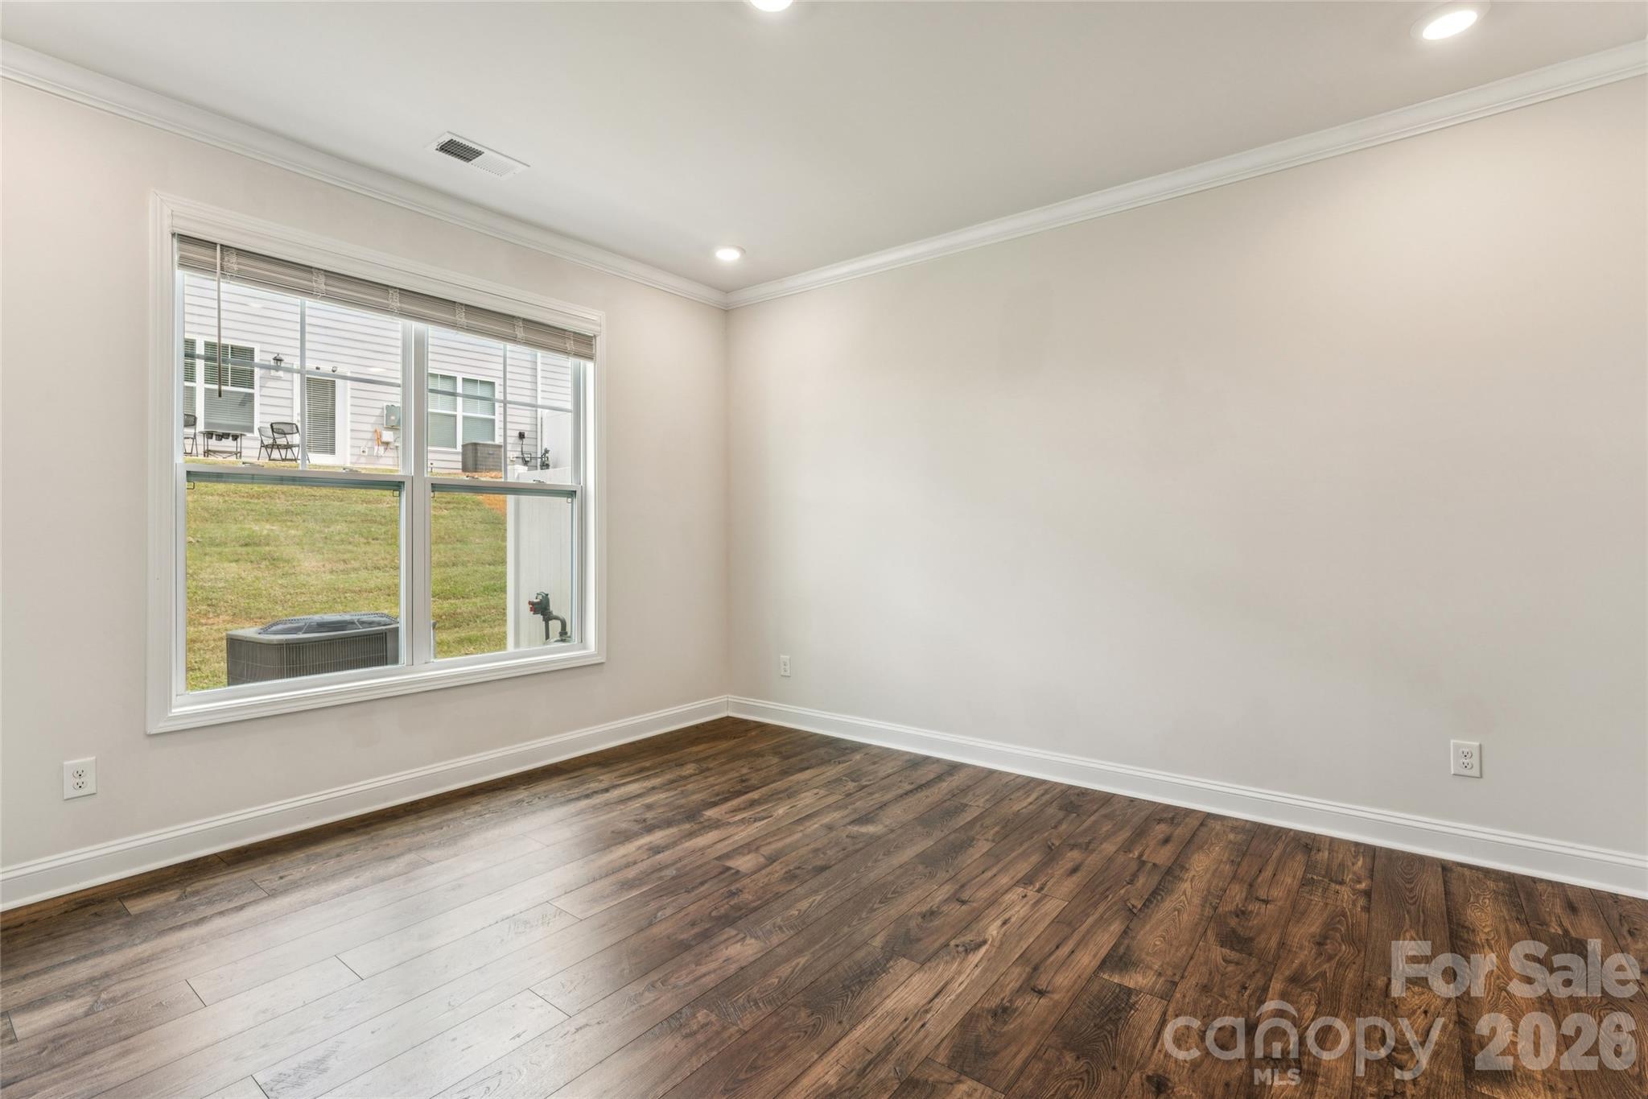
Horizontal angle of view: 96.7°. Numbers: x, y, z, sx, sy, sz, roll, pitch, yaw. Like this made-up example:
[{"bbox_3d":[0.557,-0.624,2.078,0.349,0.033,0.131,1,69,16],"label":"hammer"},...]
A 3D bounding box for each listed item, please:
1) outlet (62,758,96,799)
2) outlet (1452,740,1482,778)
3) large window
[{"bbox_3d":[-2.466,0.761,2.430,0.010,0.124,0.079,0,1,38],"label":"outlet"},{"bbox_3d":[2.270,0.742,2.585,0.079,0.124,0.010,0,1,38],"label":"outlet"},{"bbox_3d":[-1.817,-0.319,3.327,0.100,1.890,1.870,0,1,38],"label":"large window"}]

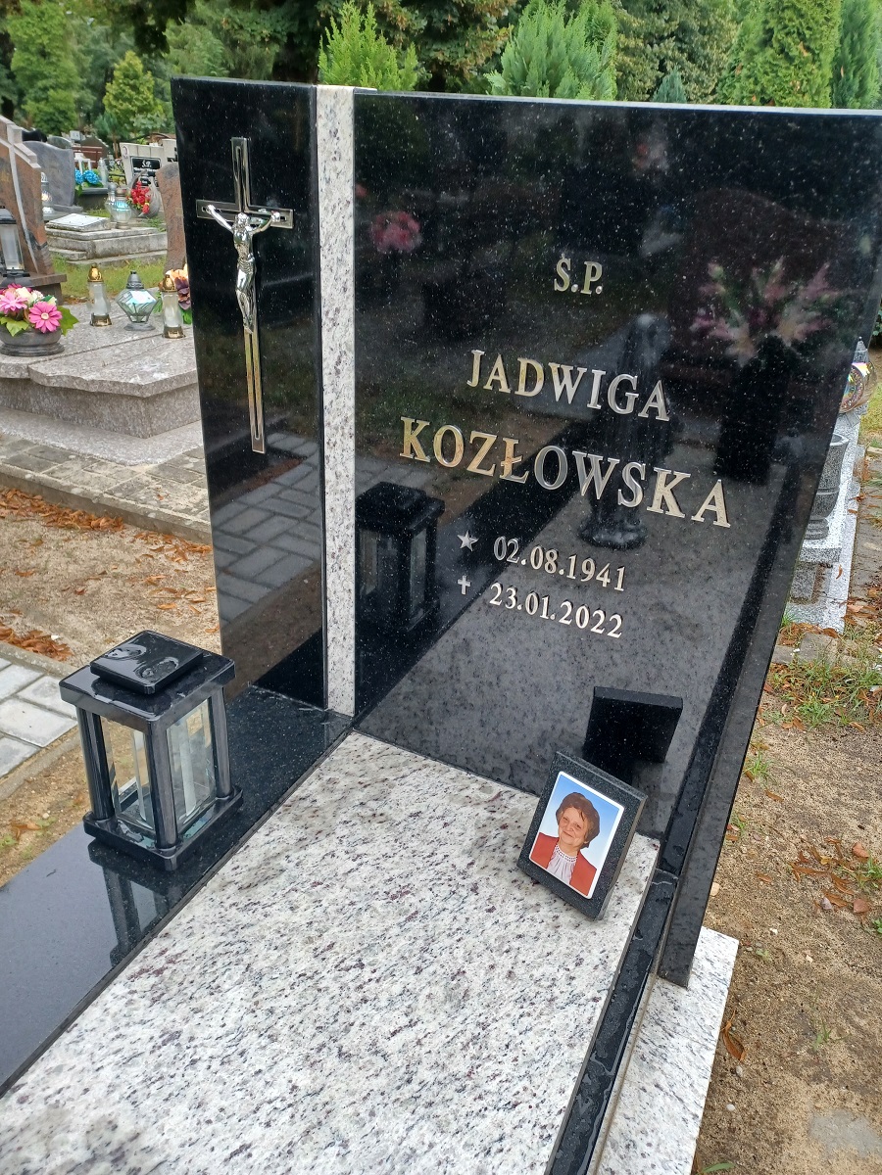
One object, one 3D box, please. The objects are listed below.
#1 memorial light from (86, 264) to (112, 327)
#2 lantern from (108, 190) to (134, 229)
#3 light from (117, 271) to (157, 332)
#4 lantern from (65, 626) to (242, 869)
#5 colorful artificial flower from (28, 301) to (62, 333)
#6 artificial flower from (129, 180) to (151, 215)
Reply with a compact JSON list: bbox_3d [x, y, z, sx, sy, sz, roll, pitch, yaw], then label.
[{"bbox_3d":[-1.502,-1.280,3.715,0.090,0.243,0.090,-8,30,-19],"label":"memorial light"},{"bbox_3d":[-2.693,-3.203,7.151,0.170,0.290,0.170,15,30,21],"label":"lantern"},{"bbox_3d":[-1.322,-1.249,3.685,0.176,0.235,0.176,-7,30,-18],"label":"light"},{"bbox_3d":[-0.342,0.190,1.026,0.136,0.251,0.136,15,31,21],"label":"lantern"},{"bbox_3d":[-1.513,-1.035,3.245,0.120,0.120,0.055,-10,31,-22],"label":"colorful artificial flower"},{"bbox_3d":[-2.792,-3.620,7.894,0.180,0.270,0.150,-6,30,-17],"label":"artificial flower"}]

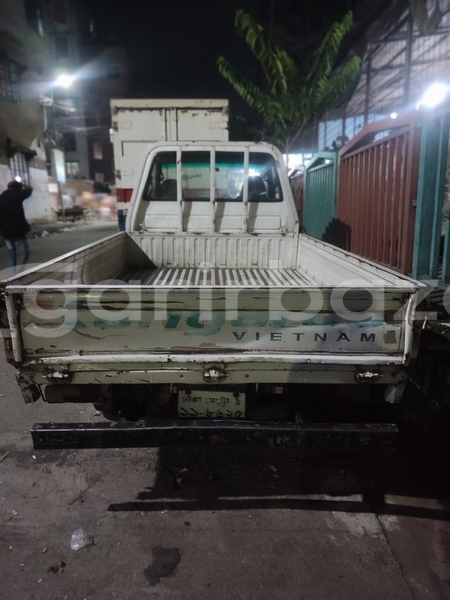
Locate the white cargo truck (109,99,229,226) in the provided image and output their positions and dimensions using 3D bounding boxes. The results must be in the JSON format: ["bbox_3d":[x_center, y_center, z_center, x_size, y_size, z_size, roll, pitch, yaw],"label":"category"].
[{"bbox_3d":[-0.991,-2.470,10.165,1.950,3.000,5.500,0,13,-2],"label":"white cargo truck"}]

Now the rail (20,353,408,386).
[{"bbox_3d":[-0.045,0.276,1.768,1.550,0.120,0.080,0,13,-2],"label":"rail"}]

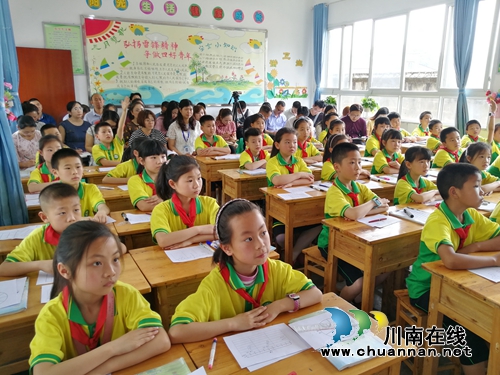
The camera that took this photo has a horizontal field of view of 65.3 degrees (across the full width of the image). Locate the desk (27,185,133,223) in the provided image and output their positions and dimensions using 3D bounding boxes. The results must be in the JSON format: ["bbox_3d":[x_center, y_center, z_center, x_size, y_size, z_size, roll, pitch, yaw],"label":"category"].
[{"bbox_3d":[-1.144,0.406,3.019,1.154,0.740,0.422,-8,16,-27],"label":"desk"}]

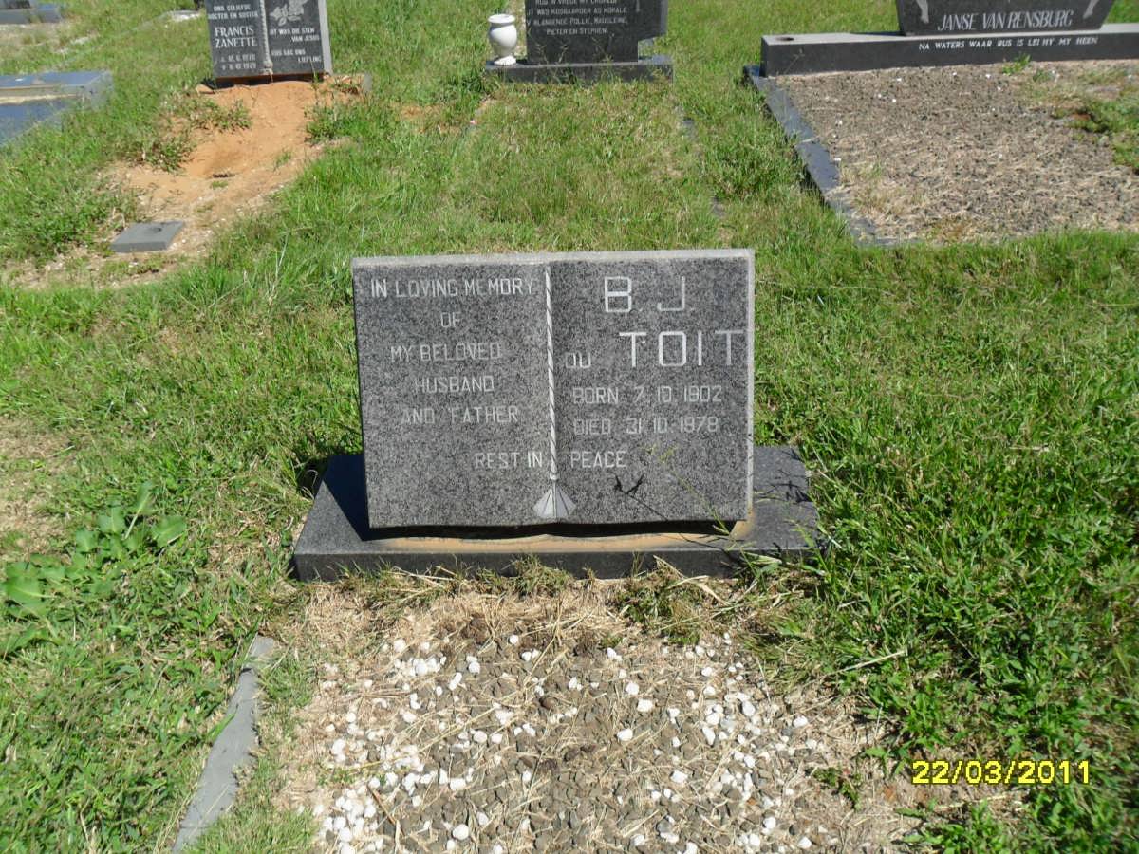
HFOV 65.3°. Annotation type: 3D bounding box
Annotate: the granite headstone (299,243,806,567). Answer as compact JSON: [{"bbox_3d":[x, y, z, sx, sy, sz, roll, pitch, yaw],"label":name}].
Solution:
[{"bbox_3d":[-0.028,-0.026,1.654,0.985,0.540,0.335,-1,39,2],"label":"granite headstone"}]

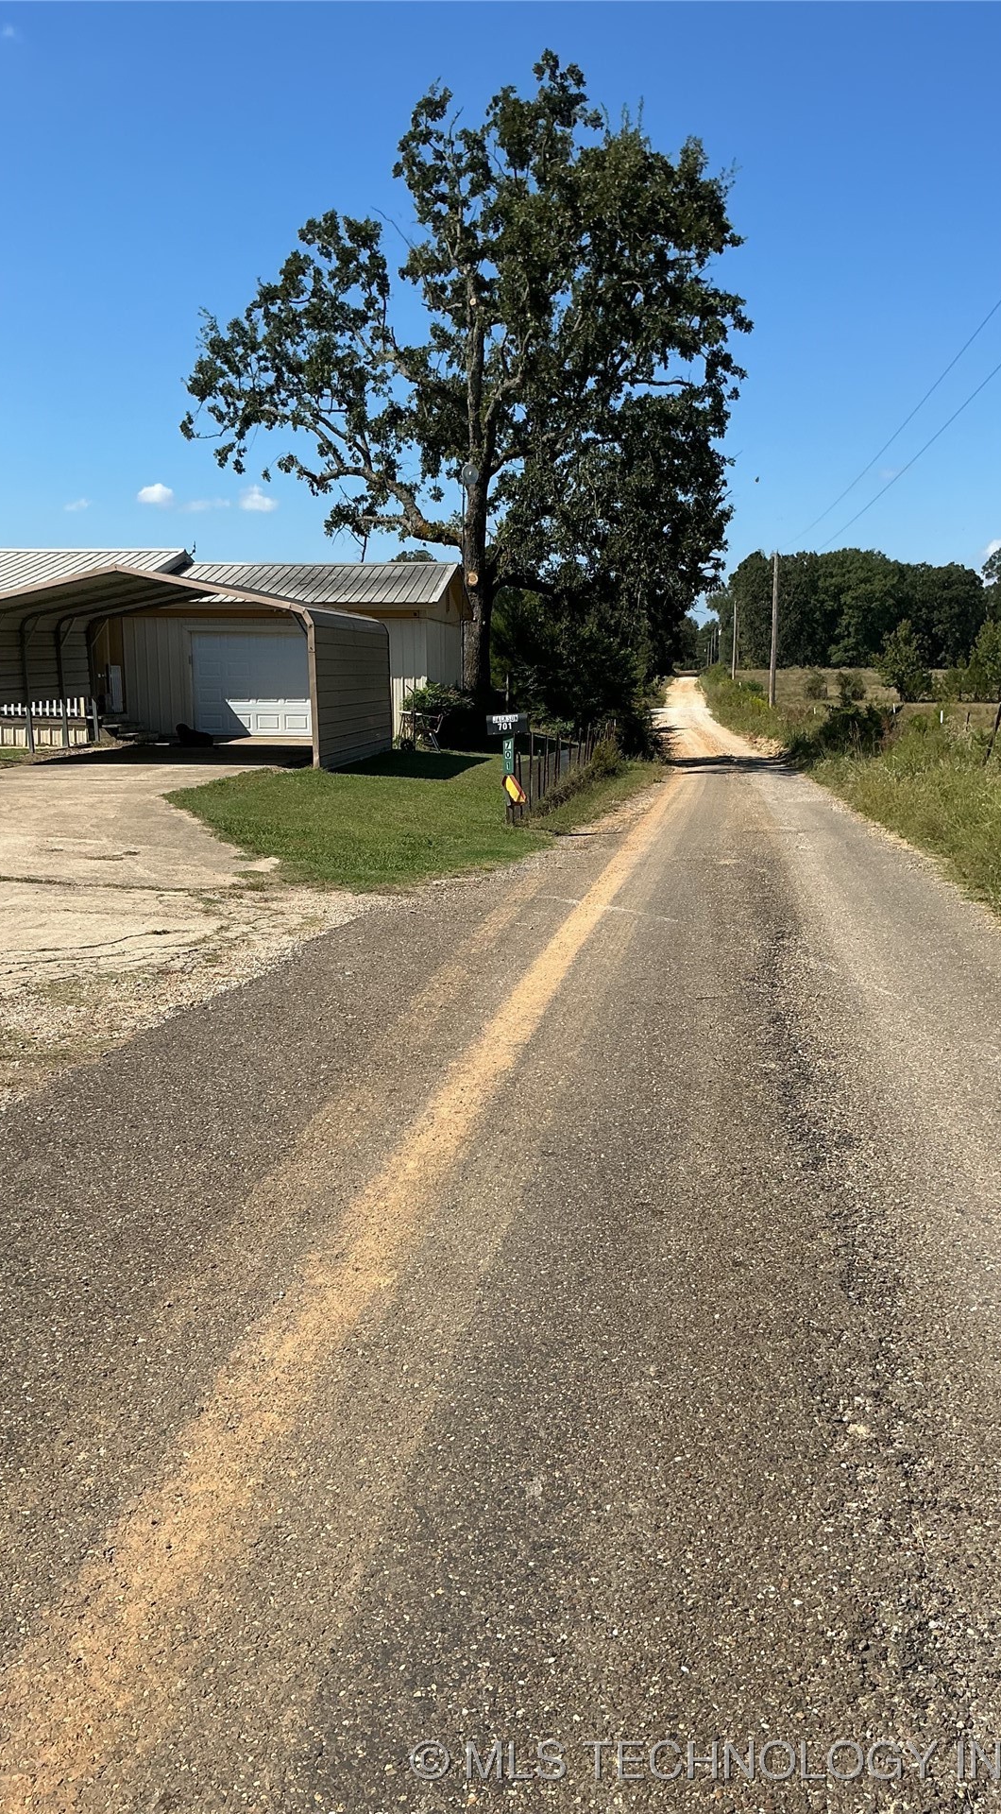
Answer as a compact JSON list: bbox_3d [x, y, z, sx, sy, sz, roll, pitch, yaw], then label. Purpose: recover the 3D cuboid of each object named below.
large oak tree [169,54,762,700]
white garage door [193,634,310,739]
[{"bbox_3d":[-1.000,-14.196,43.346,16.181,18.899,15.000,0,9,0],"label":"large oak tree"},{"bbox_3d":[-5.268,-4.658,31.985,2.500,2.130,0.080,0,9,5],"label":"white garage door"}]

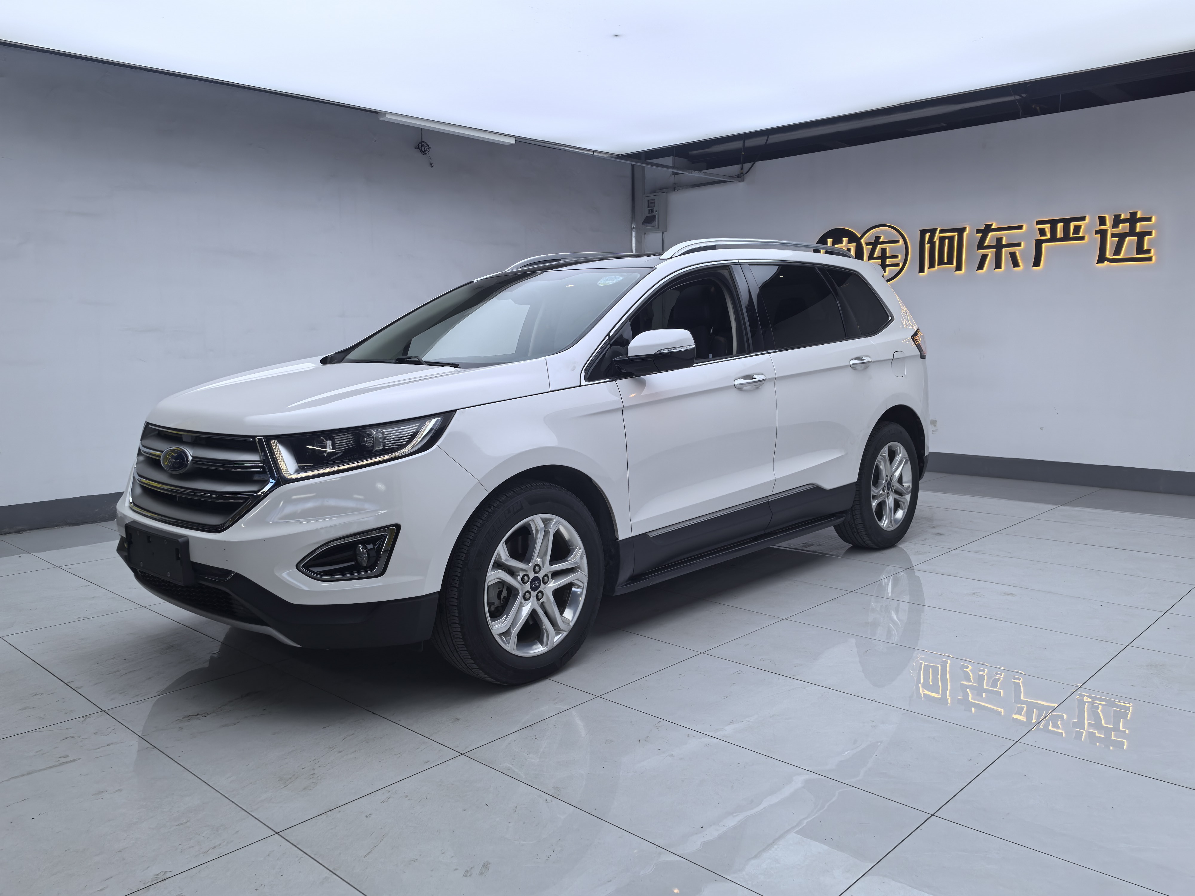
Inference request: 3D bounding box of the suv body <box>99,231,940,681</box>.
[{"bbox_3d":[0.079,-0.214,5.060,2.000,1.735,4.870,6,9,43],"label":"suv body"}]

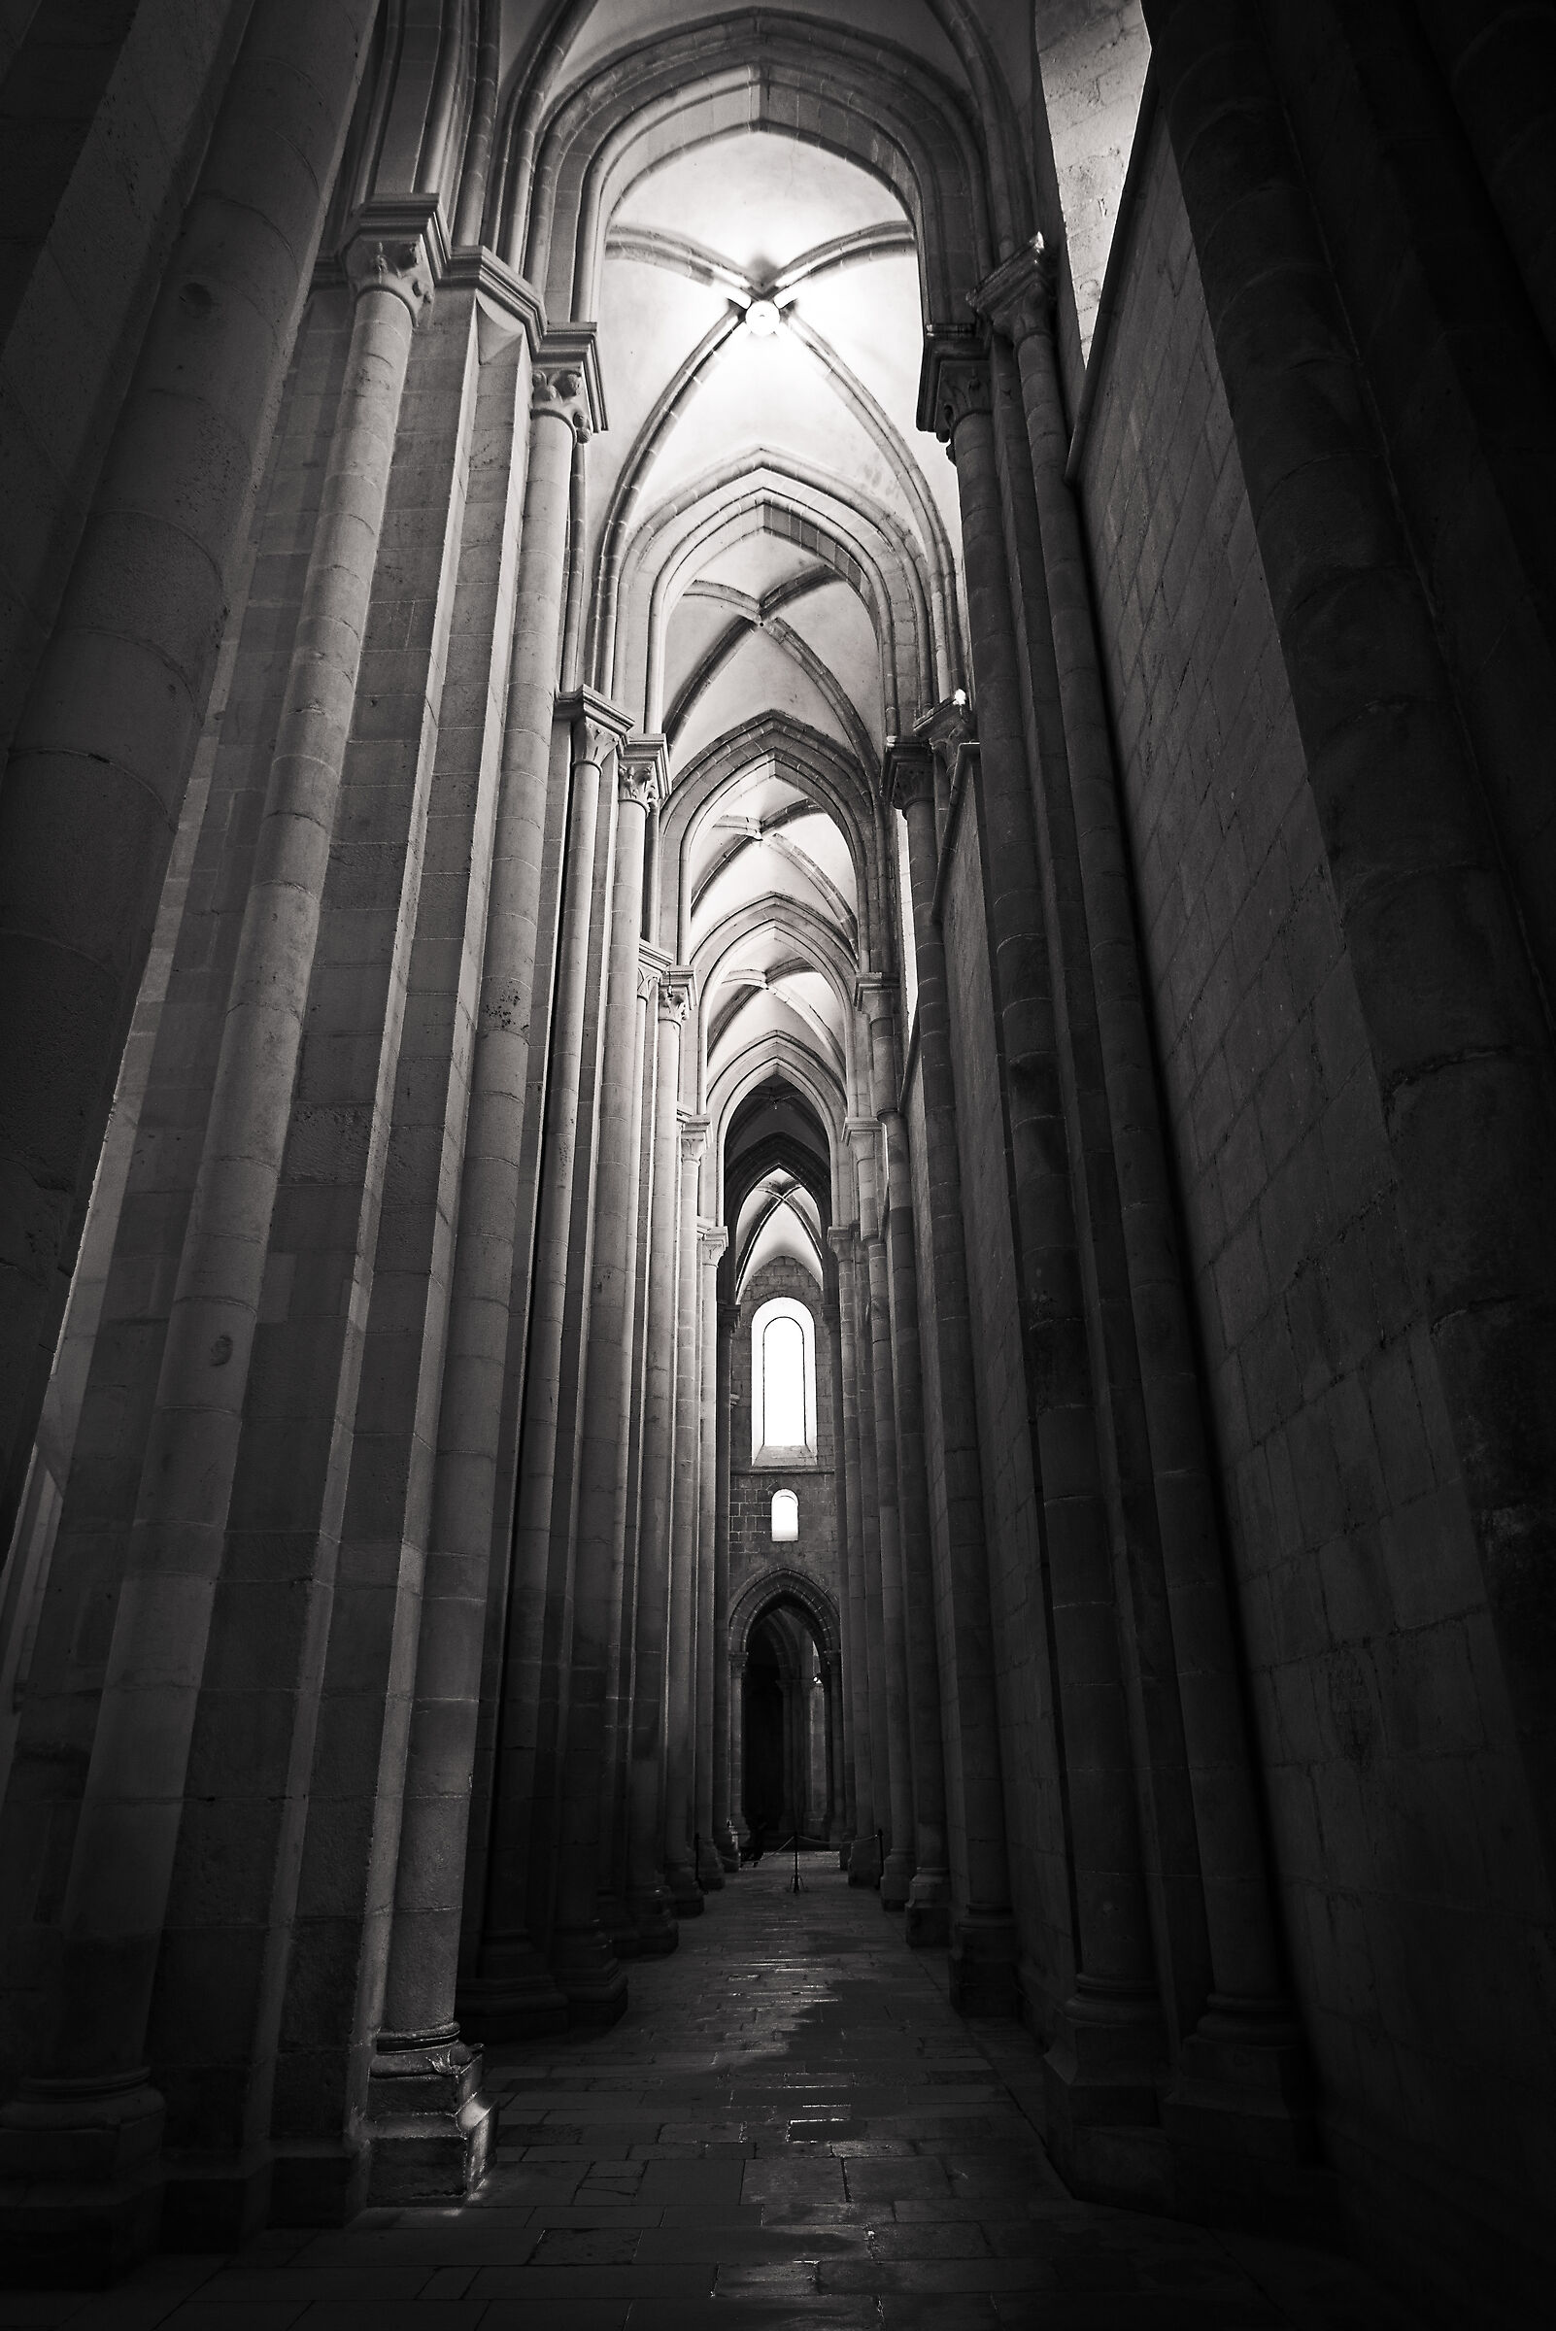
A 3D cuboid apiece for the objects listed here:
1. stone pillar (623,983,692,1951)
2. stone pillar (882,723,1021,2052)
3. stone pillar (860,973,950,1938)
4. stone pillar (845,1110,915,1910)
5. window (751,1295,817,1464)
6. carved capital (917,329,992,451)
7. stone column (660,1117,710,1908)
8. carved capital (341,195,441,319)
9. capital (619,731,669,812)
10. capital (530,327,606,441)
[{"bbox_3d":[-1.578,3.282,19.326,0.568,13.580,1.084,0,-25,0],"label":"stone pillar"},{"bbox_3d":[1.670,1.076,14.538,0.654,13.580,1.032,0,-25,0],"label":"stone pillar"},{"bbox_3d":[1.707,3.274,19.339,0.671,13.580,1.032,0,-25,0],"label":"stone pillar"},{"bbox_3d":[1.744,5.473,24.138,0.688,13.580,1.032,0,-25,0],"label":"stone pillar"},{"bbox_3d":[0.167,6.947,44.492,2.098,5.676,0.600,0,-25,0],"label":"window"},{"bbox_3d":[1.576,-6.891,12.365,0.568,0.904,1.006,0,-25,0],"label":"carved capital"},{"bbox_3d":[-1.542,5.480,24.126,0.550,13.580,1.084,0,-25,0],"label":"stone column"},{"bbox_3d":[-3.247,-7.376,11.324,0.912,0.852,0.791,0,-25,0],"label":"carved capital"},{"bbox_3d":[-1.643,-4.688,17.187,0.542,0.869,1.015,0,-25,0],"label":"capital"},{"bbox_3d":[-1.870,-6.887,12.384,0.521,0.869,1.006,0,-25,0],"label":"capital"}]

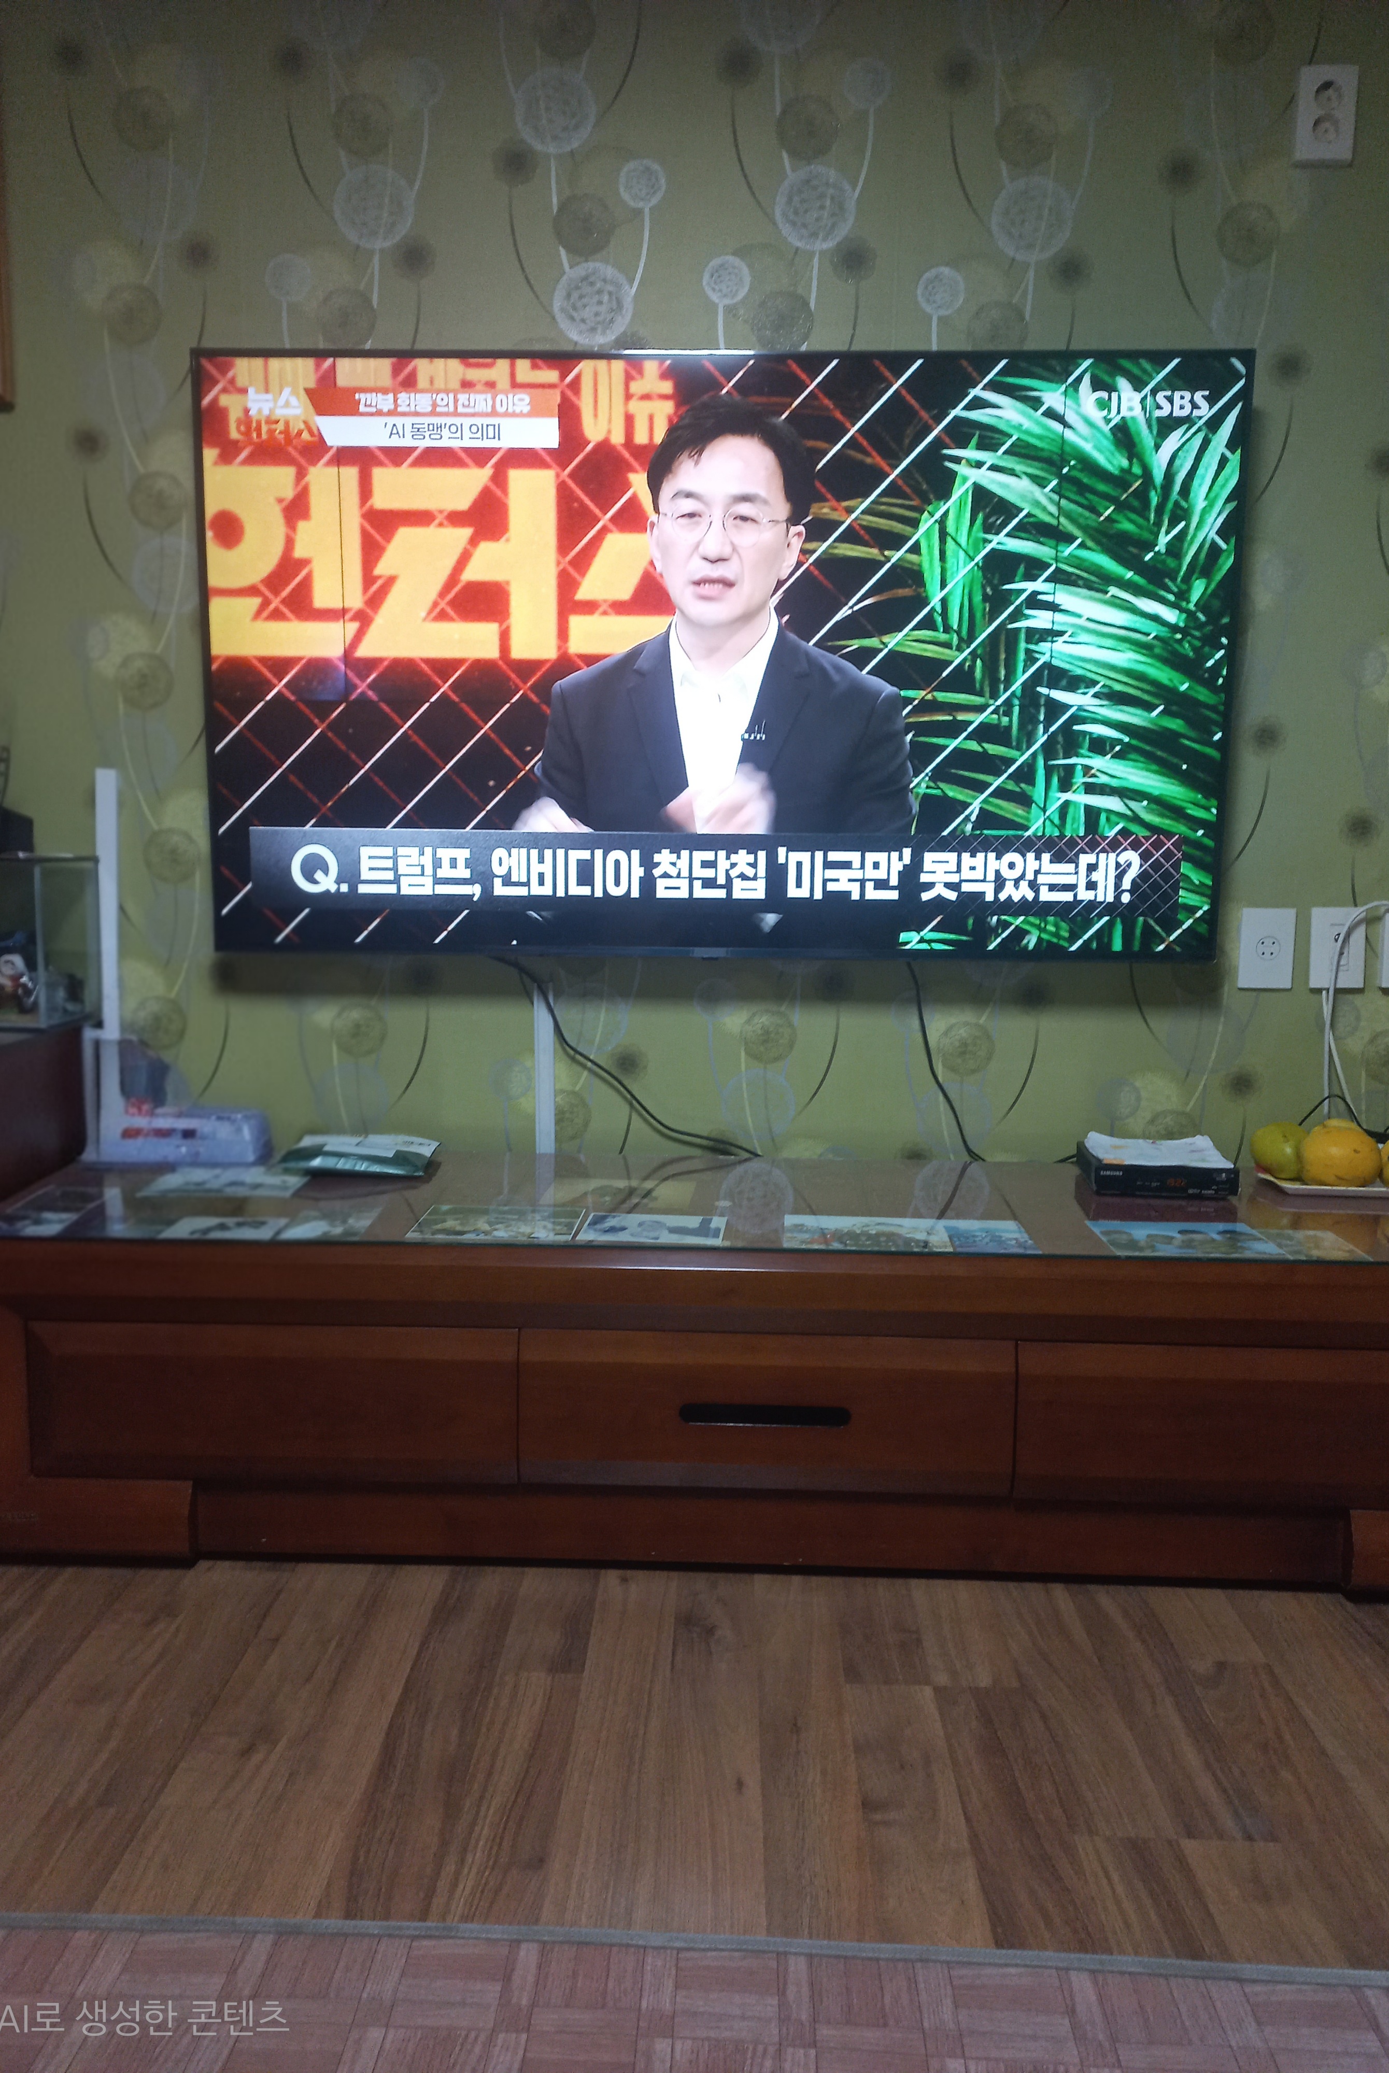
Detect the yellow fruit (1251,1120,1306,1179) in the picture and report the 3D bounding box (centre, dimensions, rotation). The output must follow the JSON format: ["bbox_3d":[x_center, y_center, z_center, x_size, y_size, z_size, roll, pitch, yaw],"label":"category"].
[{"bbox_3d":[0.828,0.161,2.113,0.083,0.084,0.083,1,7,1],"label":"yellow fruit"}]

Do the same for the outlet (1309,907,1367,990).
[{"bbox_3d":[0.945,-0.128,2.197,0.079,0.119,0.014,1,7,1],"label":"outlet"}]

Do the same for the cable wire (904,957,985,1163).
[{"bbox_3d":[0.369,0.036,2.209,0.114,0.295,0.050,1,7,1],"label":"cable wire"}]

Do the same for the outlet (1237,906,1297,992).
[{"bbox_3d":[0.856,-0.131,2.241,0.079,0.119,0.012,1,9,1],"label":"outlet"}]

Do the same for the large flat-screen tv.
[{"bbox_3d":[0.031,-0.530,2.134,1.449,0.830,0.065,1,9,1],"label":"large flat-screen tv"}]

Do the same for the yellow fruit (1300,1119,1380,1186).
[{"bbox_3d":[0.941,0.170,2.180,0.112,0.093,0.100,1,9,1],"label":"yellow fruit"}]

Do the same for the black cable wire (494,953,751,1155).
[{"bbox_3d":[-0.107,0.032,2.221,0.372,0.300,0.055,1,7,1],"label":"black cable wire"}]

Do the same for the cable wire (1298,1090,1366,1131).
[{"bbox_3d":[0.941,0.111,2.211,0.100,0.060,0.030,1,9,1],"label":"cable wire"}]

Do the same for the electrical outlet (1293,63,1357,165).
[{"bbox_3d":[0.871,-1.271,2.067,0.077,0.119,0.014,1,9,1],"label":"electrical outlet"}]

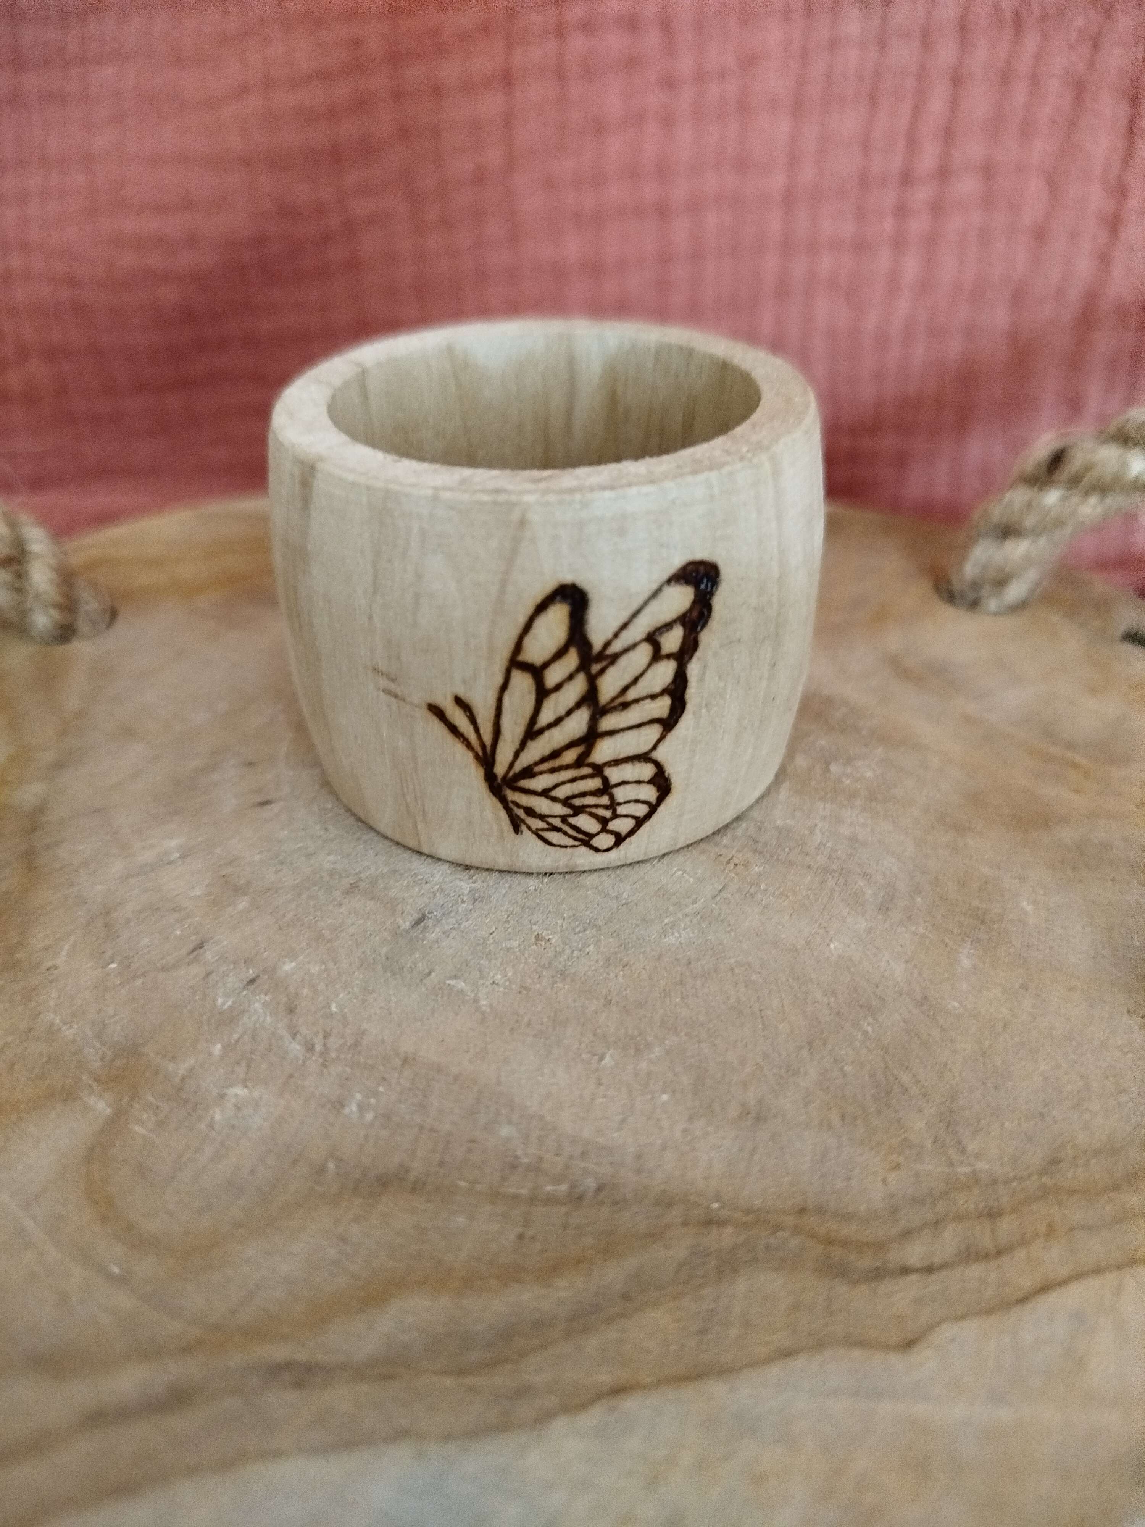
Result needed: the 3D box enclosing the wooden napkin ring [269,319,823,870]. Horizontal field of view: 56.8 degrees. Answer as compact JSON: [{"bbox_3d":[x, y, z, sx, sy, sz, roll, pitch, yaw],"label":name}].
[{"bbox_3d":[-0.002,-0.019,0.104,0.052,0.035,0.052,-1,36,1],"label":"wooden napkin ring"}]

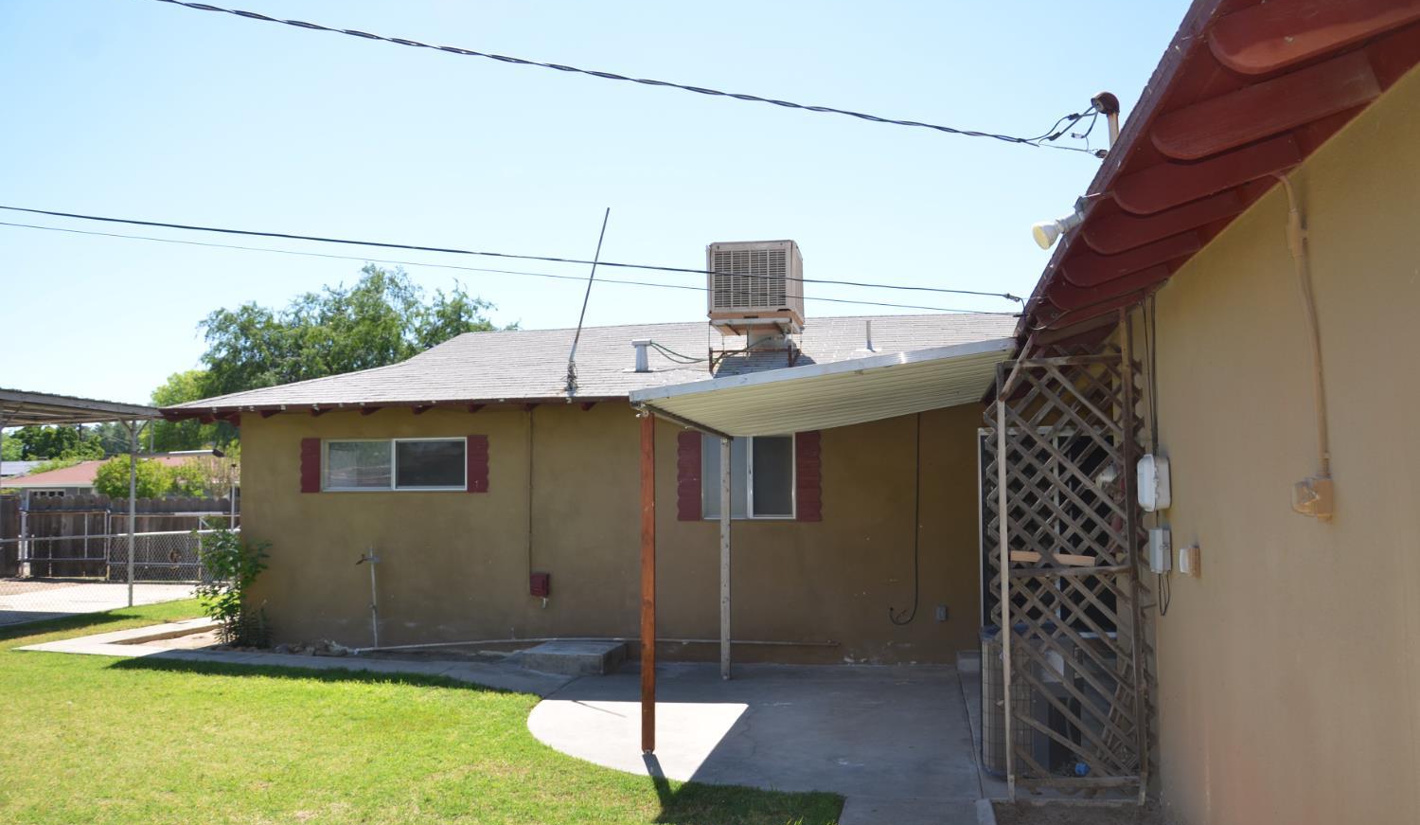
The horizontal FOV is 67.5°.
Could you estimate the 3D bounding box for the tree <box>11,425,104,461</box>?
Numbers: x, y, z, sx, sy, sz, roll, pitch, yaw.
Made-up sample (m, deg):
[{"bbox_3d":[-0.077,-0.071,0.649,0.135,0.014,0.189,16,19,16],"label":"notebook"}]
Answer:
[{"bbox_3d":[-32.485,3.438,52.710,4.289,5.681,4.289,-1,-5,11],"label":"tree"}]

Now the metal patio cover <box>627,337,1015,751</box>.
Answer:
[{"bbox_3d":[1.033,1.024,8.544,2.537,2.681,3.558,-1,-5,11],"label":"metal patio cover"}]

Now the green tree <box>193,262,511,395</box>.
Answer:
[{"bbox_3d":[-9.860,0.027,28.967,8.242,8.227,7.842,-1,-5,11],"label":"green tree"}]

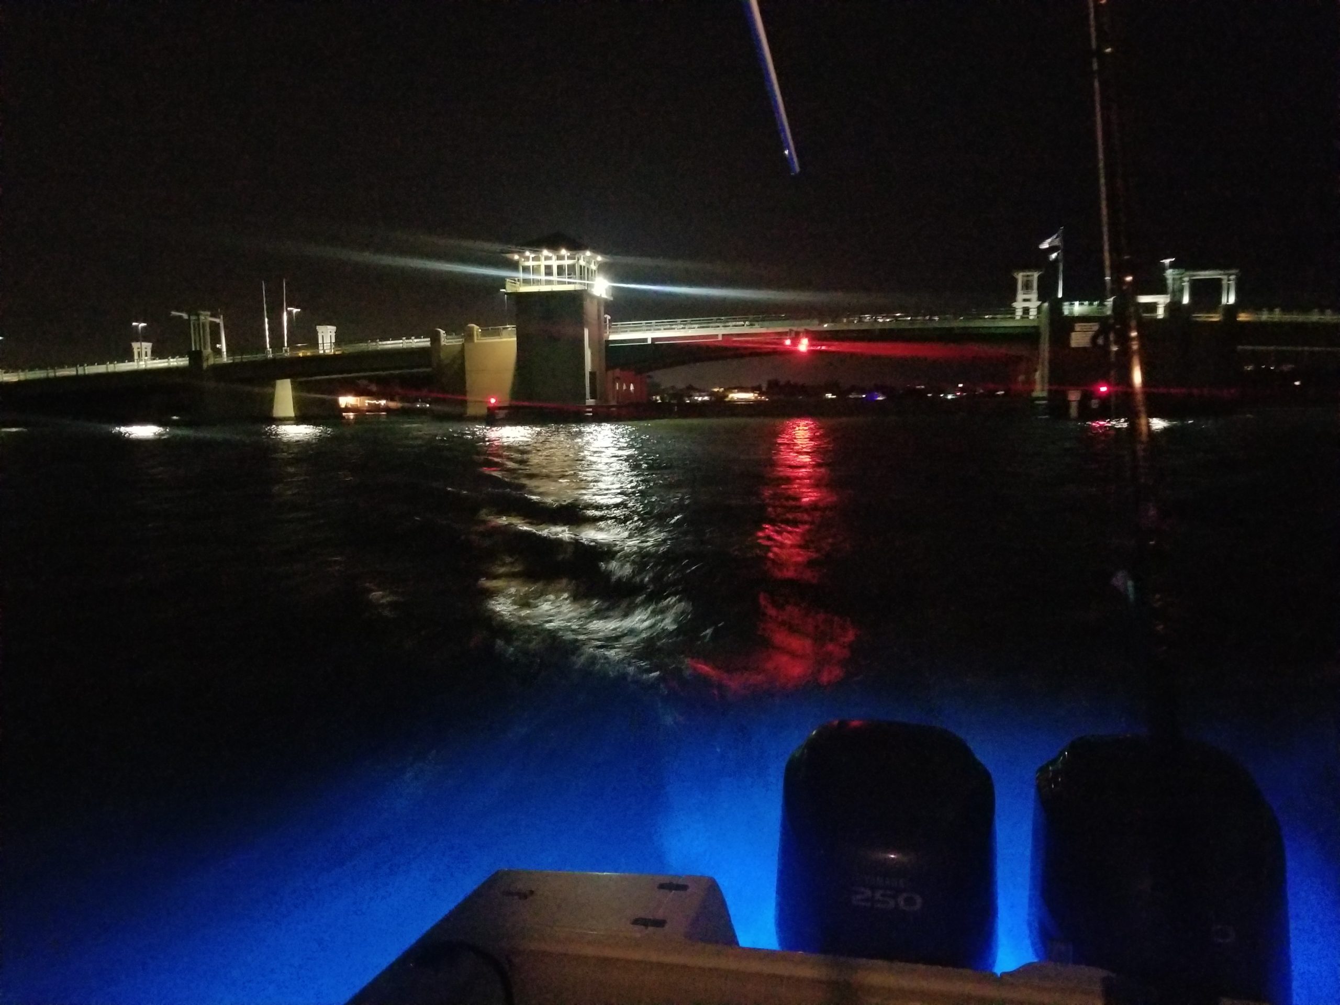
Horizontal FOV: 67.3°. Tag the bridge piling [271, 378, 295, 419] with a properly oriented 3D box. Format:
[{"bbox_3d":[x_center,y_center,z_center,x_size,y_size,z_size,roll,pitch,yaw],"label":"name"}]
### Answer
[{"bbox_3d":[-37.069,-9.928,96.449,1.900,3.890,1.900,1,6,15],"label":"bridge piling"}]

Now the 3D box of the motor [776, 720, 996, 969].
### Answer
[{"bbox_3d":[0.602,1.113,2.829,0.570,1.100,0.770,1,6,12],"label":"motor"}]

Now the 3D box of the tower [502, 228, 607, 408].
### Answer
[{"bbox_3d":[-9.567,-15.925,88.089,7.200,15.006,6.900,1,6,15],"label":"tower"}]

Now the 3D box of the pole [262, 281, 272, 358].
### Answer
[{"bbox_3d":[-38.388,-17.452,95.676,0.400,7.075,0.400,-1,6,15],"label":"pole"}]

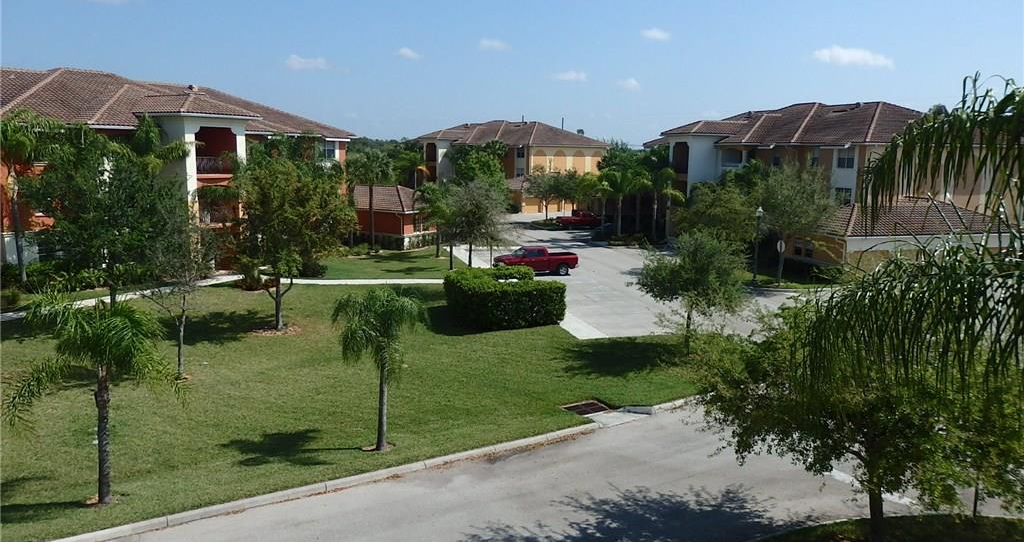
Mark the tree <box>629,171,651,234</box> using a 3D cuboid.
[{"bbox_3d":[14.135,-7.676,82.485,2.504,7.230,2.504,2,8,10],"label":"tree"}]

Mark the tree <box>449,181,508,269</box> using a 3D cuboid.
[{"bbox_3d":[-2.409,-3.394,54.109,4.509,6.560,4.509,0,8,-3],"label":"tree"}]

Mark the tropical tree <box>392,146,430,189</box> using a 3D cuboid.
[{"bbox_3d":[-9.602,-7.538,70.358,3.700,8.120,3.590,0,9,-8],"label":"tropical tree"}]

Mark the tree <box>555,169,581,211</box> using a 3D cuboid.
[{"bbox_3d":[6.714,-9.364,89.791,3.390,6.110,3.290,2,9,4],"label":"tree"}]

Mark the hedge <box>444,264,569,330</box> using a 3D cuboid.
[{"bbox_3d":[-0.468,1.317,34.815,4.600,1.870,4.900,-1,9,-15],"label":"hedge"}]

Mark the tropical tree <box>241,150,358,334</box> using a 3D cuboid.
[{"bbox_3d":[-9.377,-1.344,32.300,5.040,7.910,4.890,-2,9,-16],"label":"tropical tree"}]

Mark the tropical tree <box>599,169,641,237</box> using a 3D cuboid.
[{"bbox_3d":[10.654,-6.761,73.463,3.990,6.593,3.990,1,9,0],"label":"tropical tree"}]

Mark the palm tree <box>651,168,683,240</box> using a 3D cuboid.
[{"bbox_3d":[14.598,-6.404,69.862,3.198,7.072,3.198,1,9,0],"label":"palm tree"}]

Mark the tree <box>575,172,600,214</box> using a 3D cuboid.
[{"bbox_3d":[9.250,-9.325,90.873,3.190,5.760,3.090,2,9,6],"label":"tree"}]

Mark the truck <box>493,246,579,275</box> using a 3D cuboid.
[{"bbox_3d":[1.704,-0.802,52.466,5.800,1.920,2.000,-2,8,-13],"label":"truck"}]

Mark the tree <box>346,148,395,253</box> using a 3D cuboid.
[{"bbox_3d":[-11.044,-5.544,57.812,3.740,8.110,3.630,-1,9,-11],"label":"tree"}]

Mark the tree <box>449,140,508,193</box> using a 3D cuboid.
[{"bbox_3d":[-4.336,-11.728,97.272,7.587,10.970,7.587,0,8,-3],"label":"tree"}]

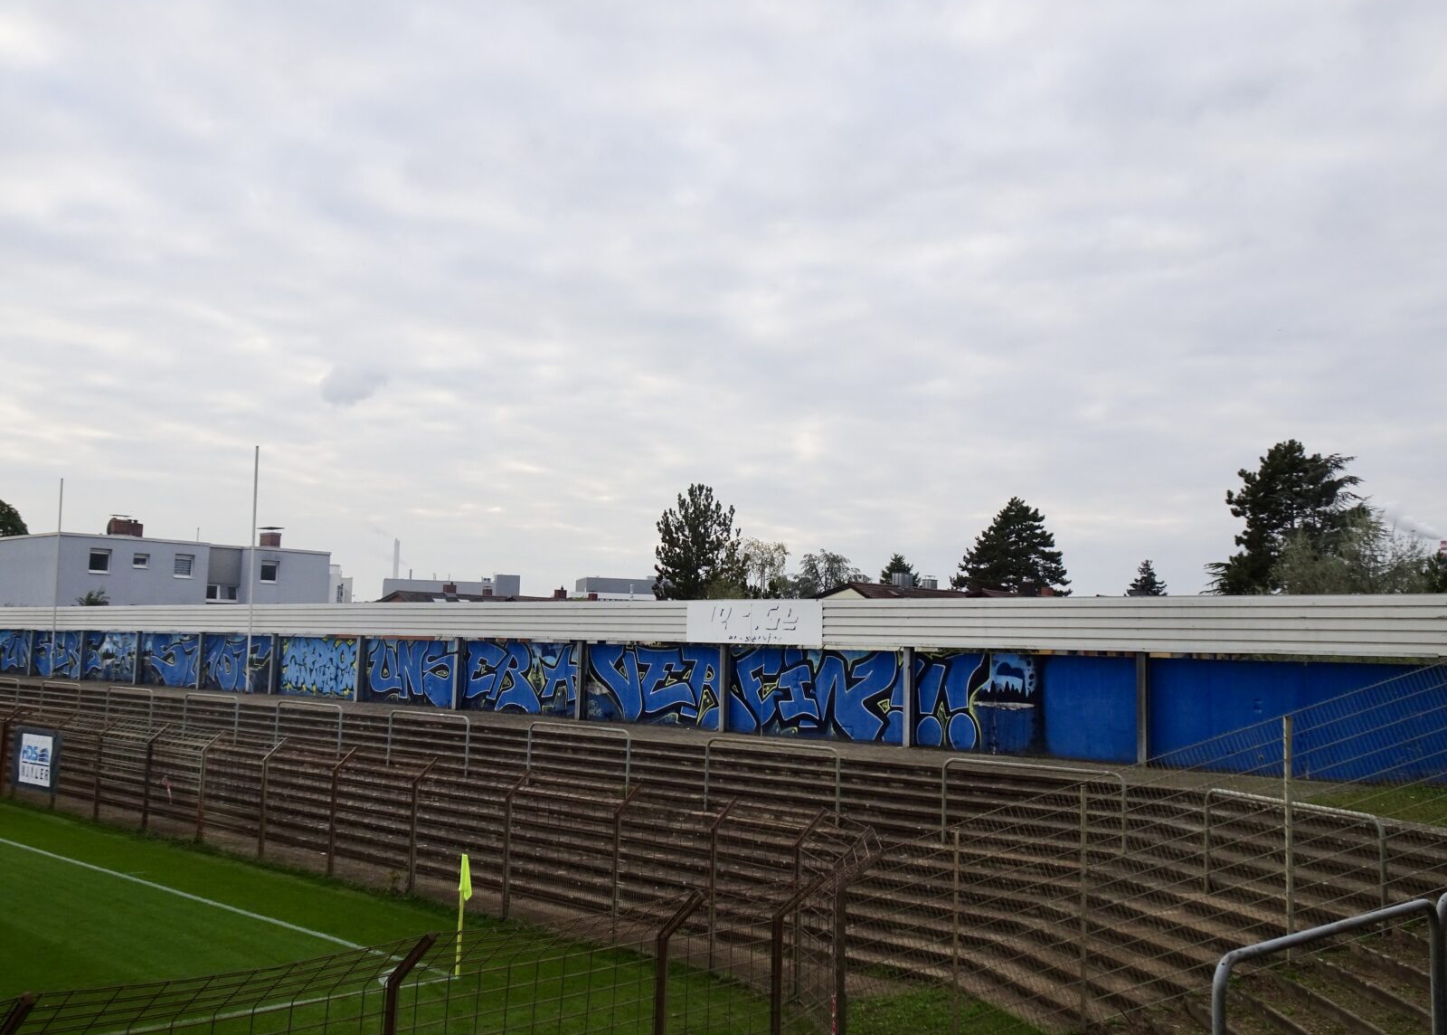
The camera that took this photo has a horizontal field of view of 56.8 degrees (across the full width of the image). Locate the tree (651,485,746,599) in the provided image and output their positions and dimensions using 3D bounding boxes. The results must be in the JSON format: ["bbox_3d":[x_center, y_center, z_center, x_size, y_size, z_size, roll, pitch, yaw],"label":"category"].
[{"bbox_3d":[-1.550,4.660,79.400,5.610,13.370,5.440,1,-5,0],"label":"tree"}]

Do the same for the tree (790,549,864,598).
[{"bbox_3d":[7.480,7.700,96.510,5.570,10.770,5.410,1,-5,0],"label":"tree"}]

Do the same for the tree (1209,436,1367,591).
[{"bbox_3d":[30.510,3.540,72.300,8.580,15.600,8.320,1,-5,0],"label":"tree"}]

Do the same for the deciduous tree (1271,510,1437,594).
[{"bbox_3d":[28.290,4.870,59.520,7.350,10.550,7.130,1,-5,0],"label":"deciduous tree"}]

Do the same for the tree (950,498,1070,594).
[{"bbox_3d":[19.570,5.730,91.360,8.650,14.240,8.390,1,-5,0],"label":"tree"}]

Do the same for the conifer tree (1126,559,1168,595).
[{"bbox_3d":[29.020,7.980,91.540,3.920,10.170,3.800,1,-5,0],"label":"conifer tree"}]

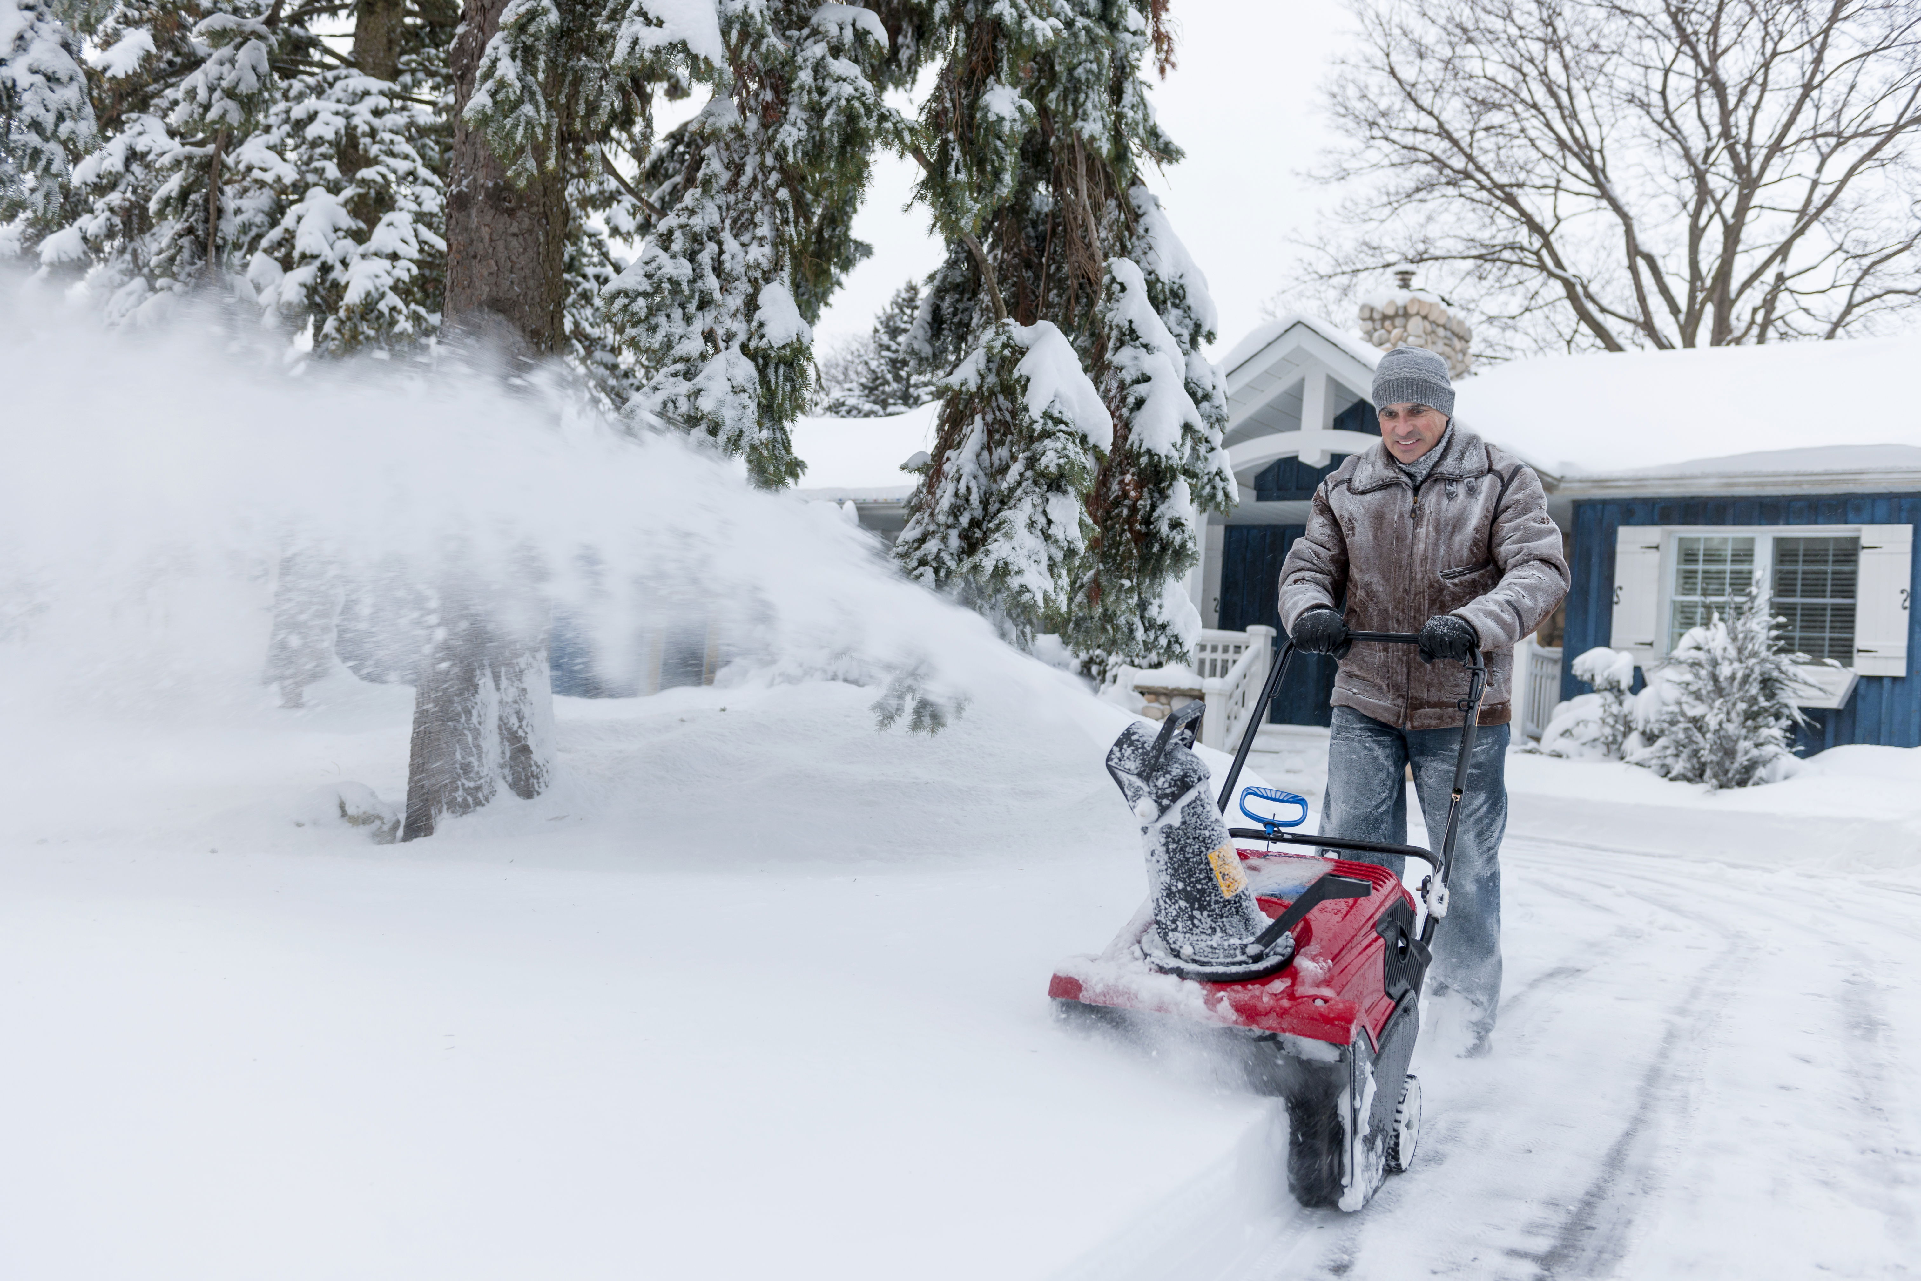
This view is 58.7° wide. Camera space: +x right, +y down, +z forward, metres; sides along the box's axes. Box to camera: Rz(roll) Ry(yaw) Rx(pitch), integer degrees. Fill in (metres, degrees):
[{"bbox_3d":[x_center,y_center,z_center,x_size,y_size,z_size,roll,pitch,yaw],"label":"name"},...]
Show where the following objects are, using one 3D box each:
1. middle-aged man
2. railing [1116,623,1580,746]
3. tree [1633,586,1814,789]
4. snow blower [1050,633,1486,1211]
[{"bbox_3d":[1.103,0.143,4.194,0.680,1.710,0.640,3,-2,26],"label":"middle-aged man"},{"bbox_3d":[3.487,0.461,15.900,4.100,1.100,1.000,3,-2,34],"label":"railing"},{"bbox_3d":[5.877,0.360,13.200,1.350,1.580,1.300,3,-2,35],"label":"tree"},{"bbox_3d":[0.694,0.459,3.416,0.560,0.980,1.100,3,-2,28],"label":"snow blower"}]

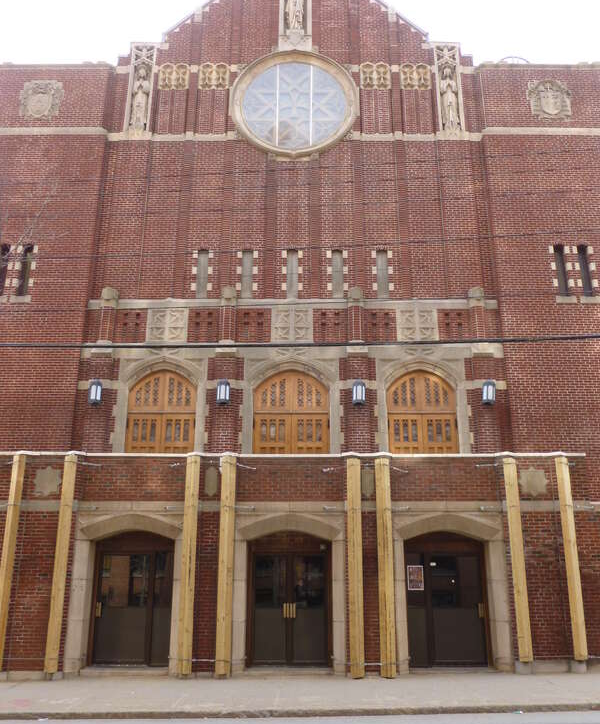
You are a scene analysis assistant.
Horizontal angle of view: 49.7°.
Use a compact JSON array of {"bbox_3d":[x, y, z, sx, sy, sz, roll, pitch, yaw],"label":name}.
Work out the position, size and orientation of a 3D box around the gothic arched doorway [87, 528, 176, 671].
[{"bbox_3d":[-3.401,4.802,13.230,1.591,2.582,0.150,0,-17,0],"label":"gothic arched doorway"}]

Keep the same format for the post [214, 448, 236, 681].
[{"bbox_3d":[-1.392,3.802,12.401,0.250,3.975,0.240,0,-18,0],"label":"post"}]

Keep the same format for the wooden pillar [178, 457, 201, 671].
[{"bbox_3d":[-2.134,3.803,12.410,0.220,3.988,0.200,0,-17,0],"label":"wooden pillar"}]

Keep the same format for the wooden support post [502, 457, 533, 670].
[{"bbox_3d":[4.235,3.757,12.539,0.230,3.821,0.220,0,-17,0],"label":"wooden support post"}]

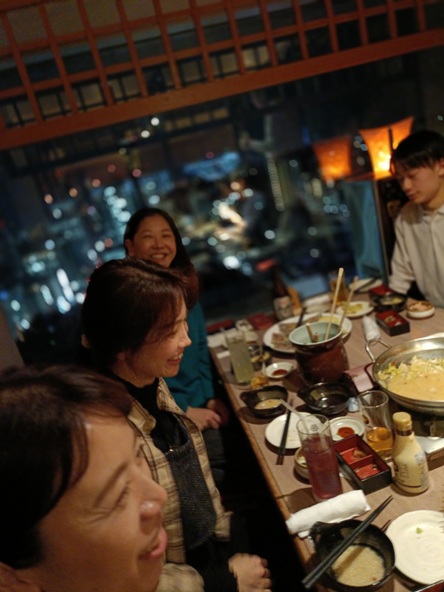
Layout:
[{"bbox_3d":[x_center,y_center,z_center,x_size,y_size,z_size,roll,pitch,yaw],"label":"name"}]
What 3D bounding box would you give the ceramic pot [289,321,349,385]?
[{"bbox_3d":[0.306,0.184,1.331,0.163,0.152,0.163,-11,17,11],"label":"ceramic pot"}]

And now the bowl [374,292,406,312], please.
[{"bbox_3d":[0.668,0.028,1.705,0.125,0.052,0.120,-14,17,4],"label":"bowl"}]

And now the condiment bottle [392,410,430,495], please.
[{"bbox_3d":[0.373,0.310,0.853,0.067,0.158,0.067,-8,18,21],"label":"condiment bottle"}]

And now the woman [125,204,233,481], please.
[{"bbox_3d":[0.007,0.341,1.625,0.680,1.240,0.500,-2,21,37],"label":"woman"}]

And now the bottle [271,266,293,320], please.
[{"bbox_3d":[0.254,-0.014,1.851,0.075,0.250,0.075,-12,17,8],"label":"bottle"}]

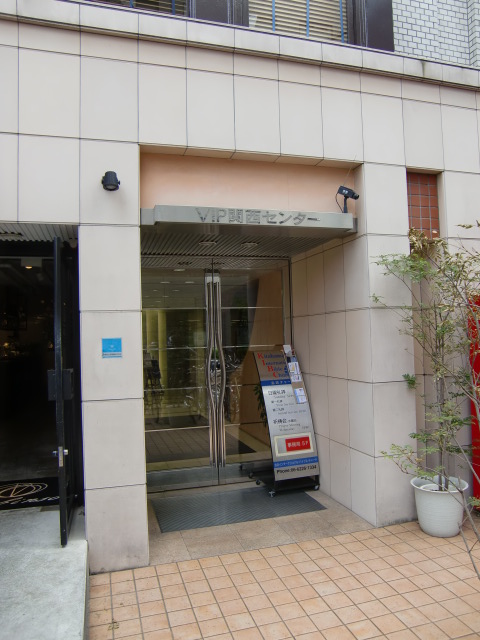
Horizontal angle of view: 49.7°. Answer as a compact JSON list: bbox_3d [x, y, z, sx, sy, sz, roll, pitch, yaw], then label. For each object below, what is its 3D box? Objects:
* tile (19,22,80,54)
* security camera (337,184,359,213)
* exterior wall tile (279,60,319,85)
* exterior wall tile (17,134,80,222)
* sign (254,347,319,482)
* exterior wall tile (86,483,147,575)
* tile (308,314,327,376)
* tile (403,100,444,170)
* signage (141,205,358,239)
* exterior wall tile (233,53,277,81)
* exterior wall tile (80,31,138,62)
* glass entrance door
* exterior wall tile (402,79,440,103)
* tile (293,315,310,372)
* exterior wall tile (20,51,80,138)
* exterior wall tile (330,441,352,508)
[{"bbox_3d":[-1.294,-1.904,3.528,0.395,0.168,0.030,-1,-2,-18],"label":"tile"},{"bbox_3d":[0.894,-1.002,4.288,0.180,0.236,0.075,-3,-3,22],"label":"security camera"},{"bbox_3d":[0.461,-1.939,4.094,0.364,0.163,0.050,-1,-2,-18],"label":"exterior wall tile"},{"bbox_3d":[-1.305,-0.959,3.558,0.395,0.604,0.030,-1,-2,-18],"label":"exterior wall tile"},{"bbox_3d":[0.475,0.911,5.207,0.475,1.330,0.120,-1,-22,-18],"label":"sign"},{"bbox_3d":[-0.835,1.424,3.529,0.405,0.574,0.030,-1,-2,-18],"label":"exterior wall tile"},{"bbox_3d":[0.793,0.250,5.182,0.030,0.603,0.394,-1,-2,-18],"label":"tile"},{"bbox_3d":[1.555,-1.578,4.431,0.388,0.582,0.050,-1,-2,-18],"label":"tile"},{"bbox_3d":[0.130,-0.788,4.027,1.819,0.123,0.137,-1,-2,-18],"label":"signage"},{"bbox_3d":[0.125,-1.979,4.066,0.373,0.175,0.030,-1,-2,-18],"label":"exterior wall tile"},{"bbox_3d":[-0.921,-1.911,3.648,0.398,0.168,0.030,-1,-2,-18],"label":"exterior wall tile"},{"bbox_3d":[-0.234,0.528,5.368,1.670,2.330,0.070,-1,-2,-18],"label":"glass entrance door"},{"bbox_3d":[1.551,-1.953,4.443,0.388,0.163,0.030,-1,-2,-18],"label":"exterior wall tile"},{"bbox_3d":[0.671,0.254,5.460,0.050,0.600,0.369,-1,-2,-18],"label":"tile"},{"bbox_3d":[-1.292,-1.525,3.516,0.391,0.583,0.050,-1,-2,-18],"label":"exterior wall tile"},{"bbox_3d":[0.934,1.397,4.709,0.050,0.550,0.384,-1,-2,-18],"label":"exterior wall tile"}]

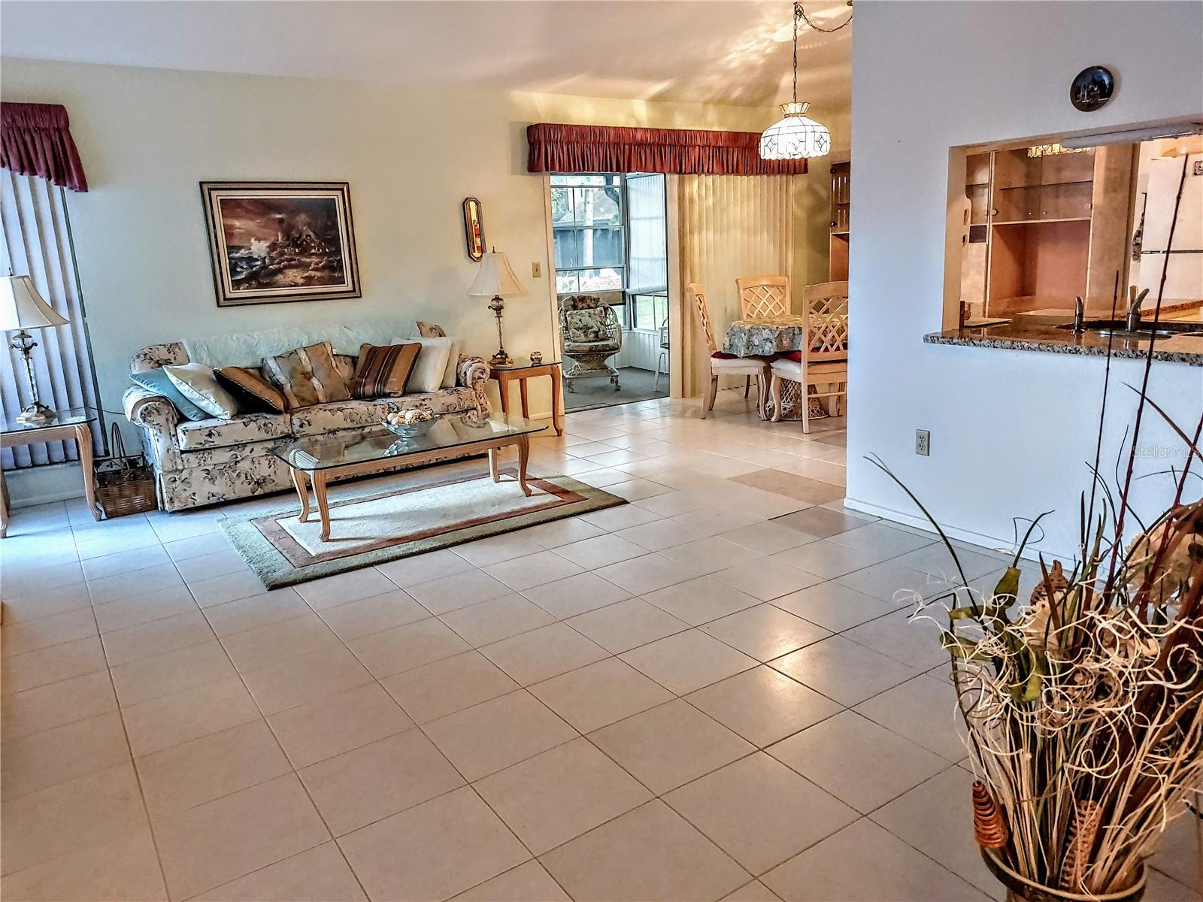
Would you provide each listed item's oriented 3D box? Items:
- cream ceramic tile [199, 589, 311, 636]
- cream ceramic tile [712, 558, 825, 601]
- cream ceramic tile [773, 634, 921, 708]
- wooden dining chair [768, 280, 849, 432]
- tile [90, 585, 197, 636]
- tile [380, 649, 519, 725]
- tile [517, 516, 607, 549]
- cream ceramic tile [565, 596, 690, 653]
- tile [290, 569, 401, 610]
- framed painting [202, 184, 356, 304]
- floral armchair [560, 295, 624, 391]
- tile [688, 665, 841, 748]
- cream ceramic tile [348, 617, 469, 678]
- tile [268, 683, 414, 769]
[{"bbox_3d":[-1.299,0.609,3.158,0.333,0.010,0.330,-11,16,-33],"label":"cream ceramic tile"},{"bbox_3d":[0.661,0.510,3.317,0.336,0.010,0.336,-11,16,-33],"label":"cream ceramic tile"},{"bbox_3d":[0.742,0.673,2.563,0.333,0.010,0.330,-11,16,-33],"label":"cream ceramic tile"},{"bbox_3d":[1.529,-0.689,5.919,0.478,1.021,0.546,-5,13,-10],"label":"wooden dining chair"},{"bbox_3d":[-1.801,0.624,3.305,0.336,0.010,0.336,-11,16,-33],"label":"tile"},{"bbox_3d":[-0.466,0.721,2.558,0.333,0.010,0.330,-11,16,-33],"label":"tile"},{"bbox_3d":[-0.195,0.396,3.933,0.335,0.010,0.335,-11,16,-33],"label":"tile"},{"bbox_3d":[0.093,0.616,2.938,0.335,0.010,0.335,-11,15,-33],"label":"cream ceramic tile"},{"bbox_3d":[-1.048,0.563,3.407,0.333,0.010,0.333,-11,16,-33],"label":"tile"},{"bbox_3d":[-2.070,-1.361,5.458,0.925,0.765,0.045,-11,16,-33],"label":"framed painting"},{"bbox_3d":[-0.104,-1.115,8.574,0.620,0.940,0.680,-5,13,-9],"label":"floral armchair"},{"bbox_3d":[0.469,0.724,2.396,0.335,0.010,0.335,-11,16,-33],"label":"tile"},{"bbox_3d":[-0.667,0.675,2.877,0.333,0.010,0.333,-11,16,-33],"label":"cream ceramic tile"},{"bbox_3d":[-0.738,0.770,2.361,0.332,0.010,0.327,-11,16,-33],"label":"tile"}]

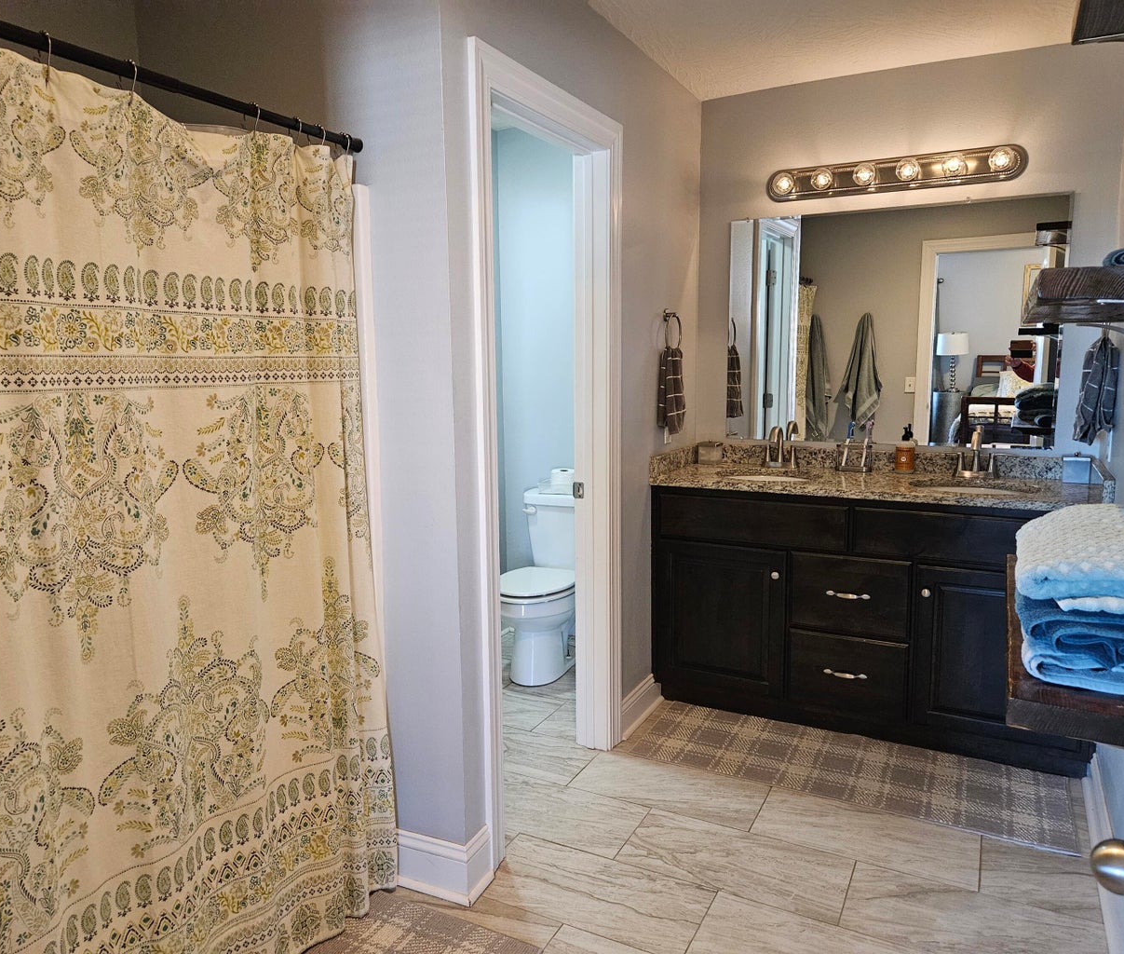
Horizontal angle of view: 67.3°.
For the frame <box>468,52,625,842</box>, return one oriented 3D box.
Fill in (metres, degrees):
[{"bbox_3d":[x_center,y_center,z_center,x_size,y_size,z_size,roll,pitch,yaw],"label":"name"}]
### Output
[{"bbox_3d":[-0.062,-0.043,2.559,0.150,2.129,0.884,4,9,27],"label":"frame"}]

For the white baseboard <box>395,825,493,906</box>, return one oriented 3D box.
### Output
[{"bbox_3d":[-0.314,1.014,2.258,0.245,0.128,0.141,4,9,27],"label":"white baseboard"}]

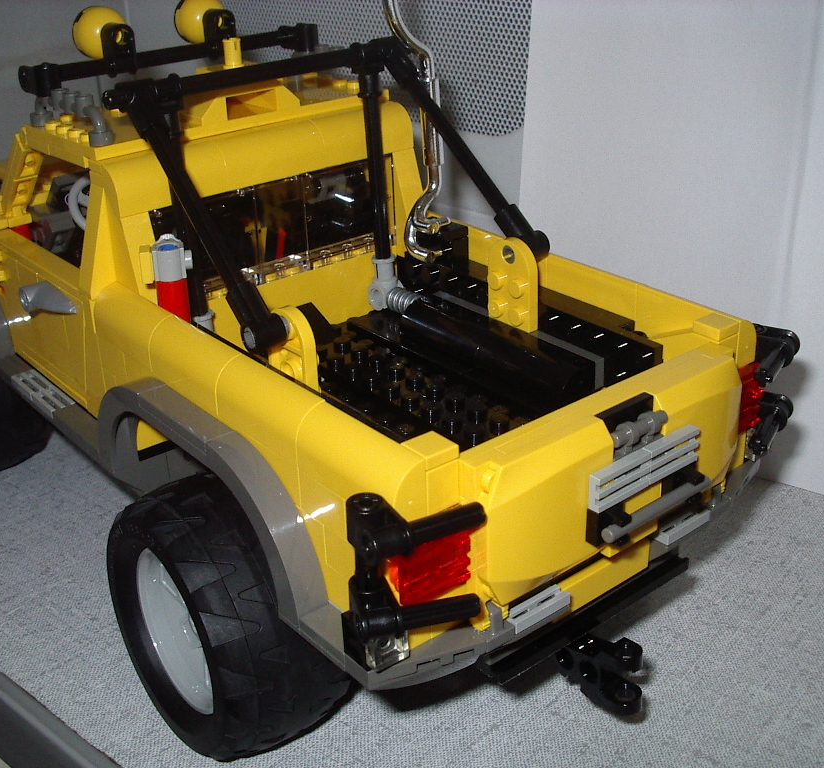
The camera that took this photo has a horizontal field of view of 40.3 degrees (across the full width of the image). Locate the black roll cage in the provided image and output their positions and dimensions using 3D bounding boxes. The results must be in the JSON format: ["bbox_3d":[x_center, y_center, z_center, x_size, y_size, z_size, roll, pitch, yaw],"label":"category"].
[{"bbox_3d":[-0.036,-0.062,0.319,0.104,0.072,0.117,-21,32,-34],"label":"black roll cage"}]

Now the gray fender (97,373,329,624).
[{"bbox_3d":[-0.050,0.021,0.262,0.009,0.031,0.094,-21,32,-34],"label":"gray fender"}]

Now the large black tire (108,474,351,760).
[{"bbox_3d":[-0.046,0.056,0.279,0.034,0.069,0.069,-21,32,-34],"label":"large black tire"}]

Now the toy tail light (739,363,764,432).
[{"bbox_3d":[0.080,0.004,0.285,0.018,0.018,0.008,-21,32,-34],"label":"toy tail light"}]

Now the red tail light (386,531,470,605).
[{"bbox_3d":[0.003,0.034,0.229,0.018,0.018,0.008,-21,32,-34],"label":"red tail light"}]

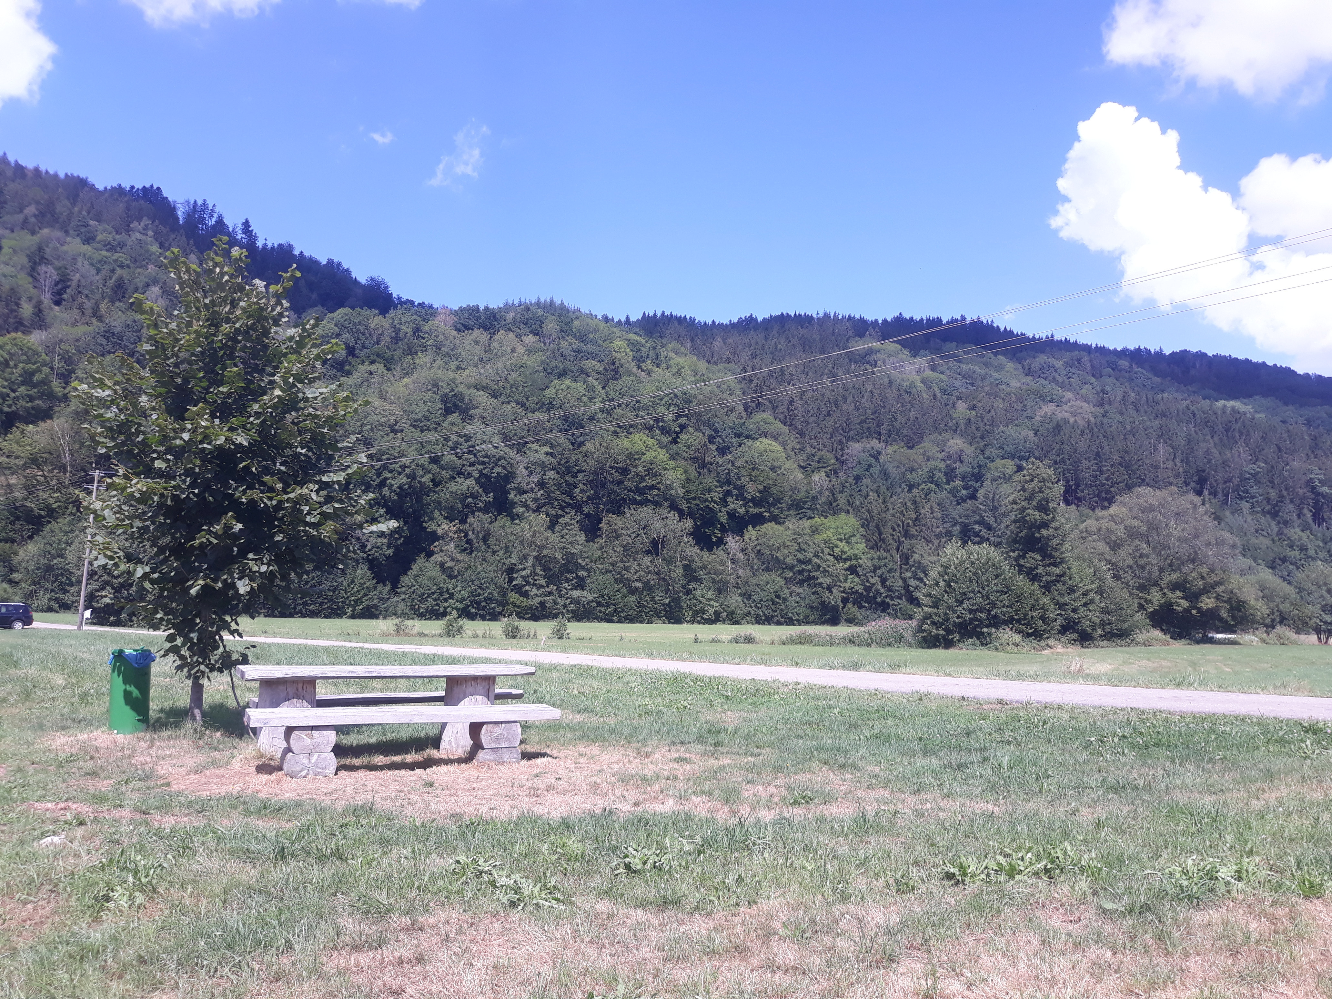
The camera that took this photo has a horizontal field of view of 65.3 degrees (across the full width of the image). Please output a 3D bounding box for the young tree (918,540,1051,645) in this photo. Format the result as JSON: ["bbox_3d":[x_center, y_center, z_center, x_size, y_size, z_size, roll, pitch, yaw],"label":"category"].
[{"bbox_3d":[11.487,3.415,37.358,4.978,3.802,4.600,1,-5,0],"label":"young tree"}]

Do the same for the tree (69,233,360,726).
[{"bbox_3d":[-4.892,-0.271,11.452,3.208,5.375,3.000,1,-5,0],"label":"tree"}]

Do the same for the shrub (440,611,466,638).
[{"bbox_3d":[-9.255,5.407,45.182,1.176,1.168,1.150,1,-5,0],"label":"shrub"}]

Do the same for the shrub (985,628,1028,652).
[{"bbox_3d":[11.212,4.628,34.231,1.406,0.782,1.200,1,-5,0],"label":"shrub"}]

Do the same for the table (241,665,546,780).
[{"bbox_3d":[-2.400,1.868,9.159,2.519,0.761,1.836,4,-6,-26],"label":"table"}]

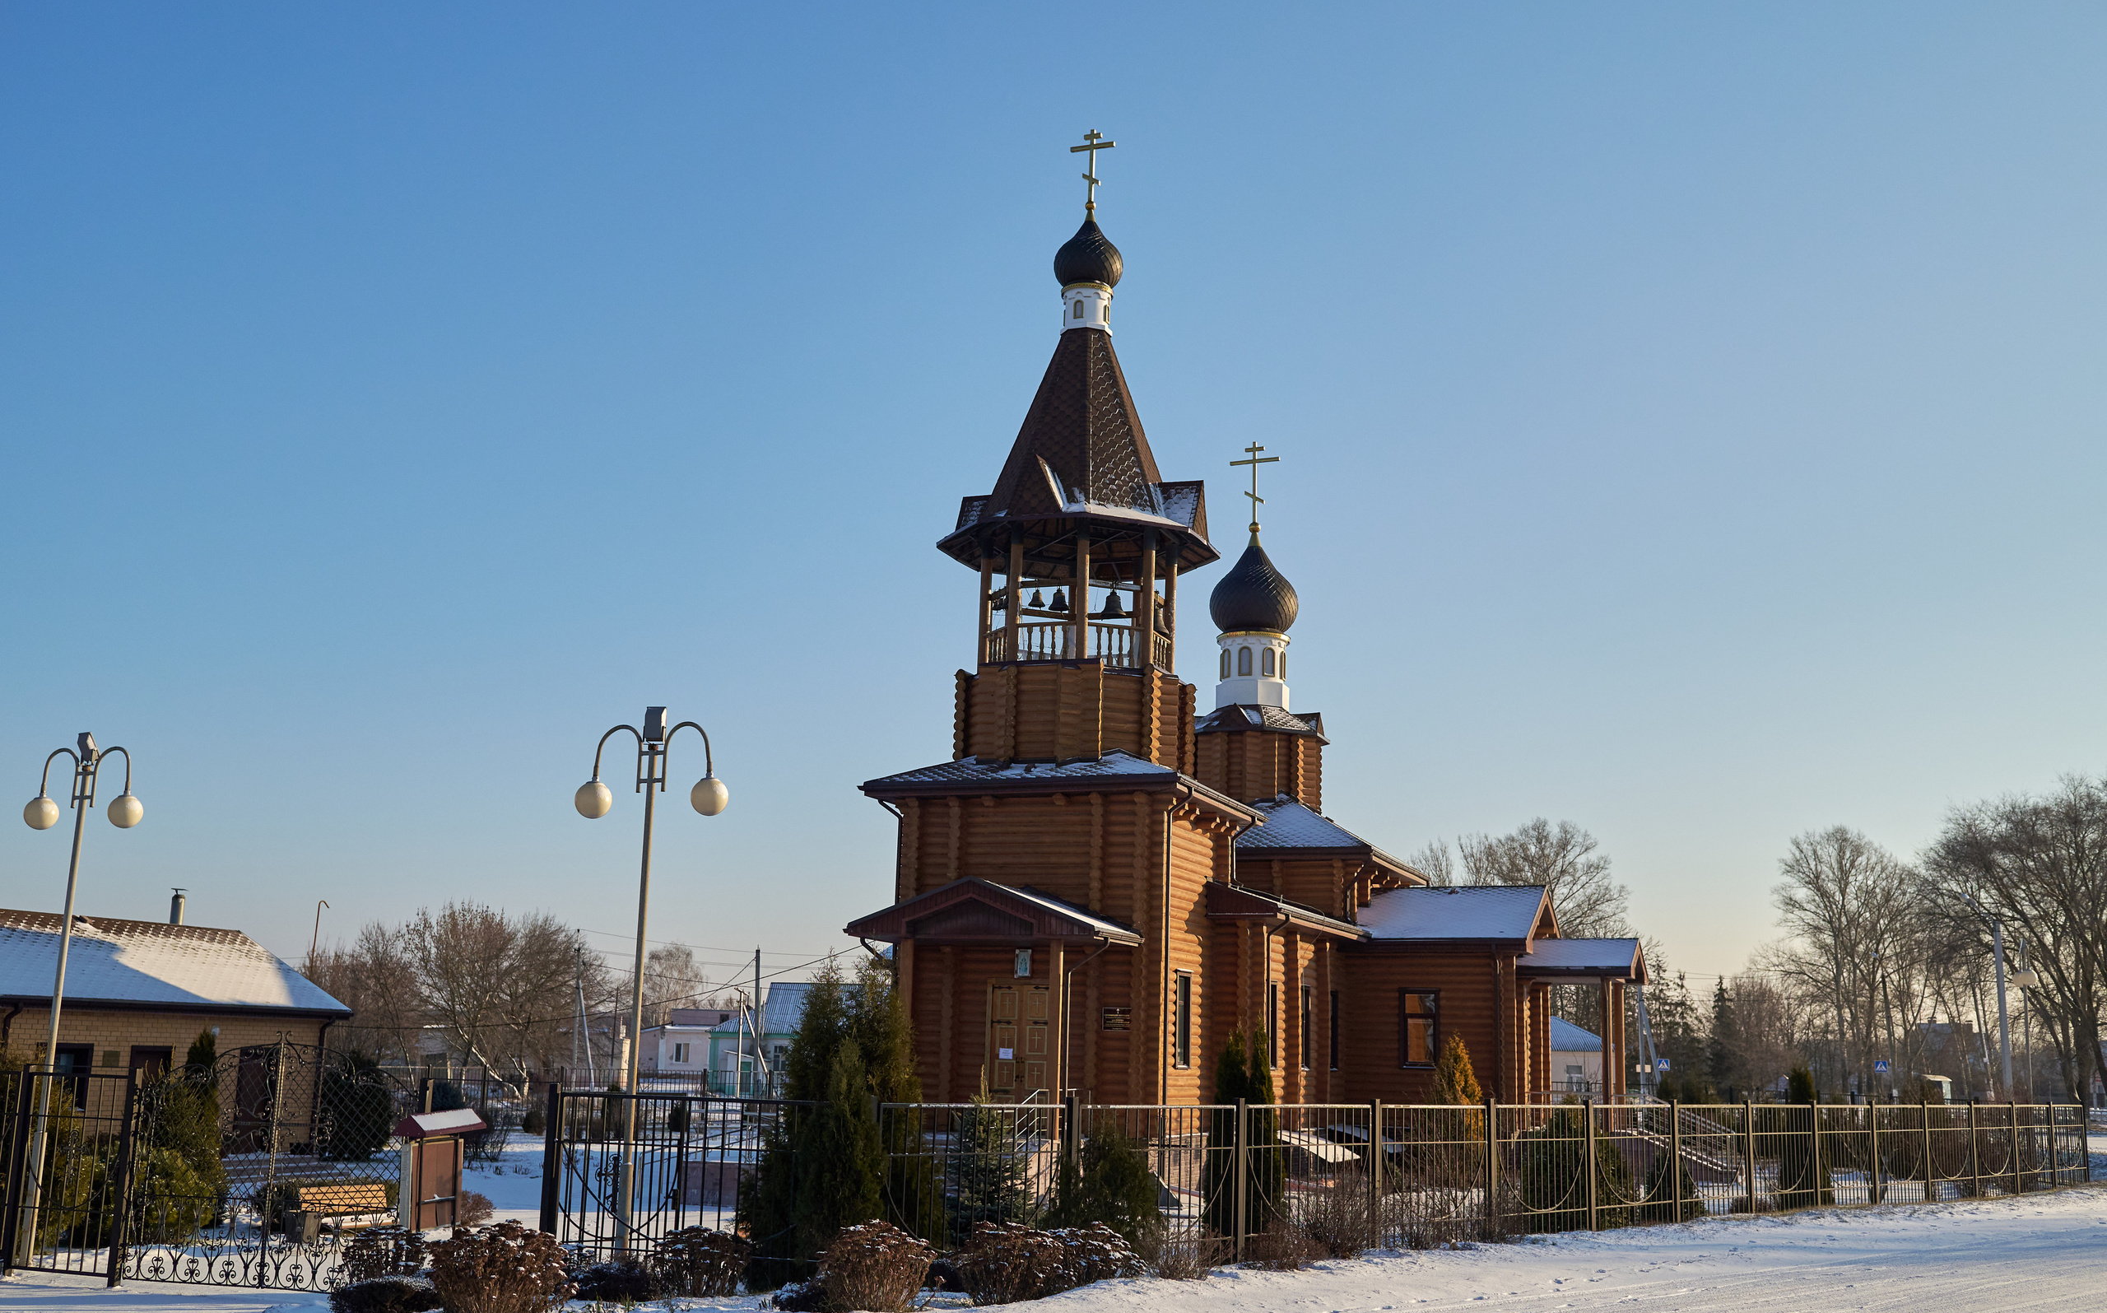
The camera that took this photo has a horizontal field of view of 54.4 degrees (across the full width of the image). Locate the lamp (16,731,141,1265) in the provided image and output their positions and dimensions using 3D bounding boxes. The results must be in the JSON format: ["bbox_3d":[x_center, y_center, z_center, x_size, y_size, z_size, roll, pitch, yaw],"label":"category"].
[{"bbox_3d":[-9.757,3.286,19.990,1.420,5.140,0.360,-2,-12,20],"label":"lamp"}]

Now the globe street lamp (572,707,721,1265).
[{"bbox_3d":[-3.809,2.994,18.653,1.420,5.150,0.360,-2,-12,20],"label":"globe street lamp"}]

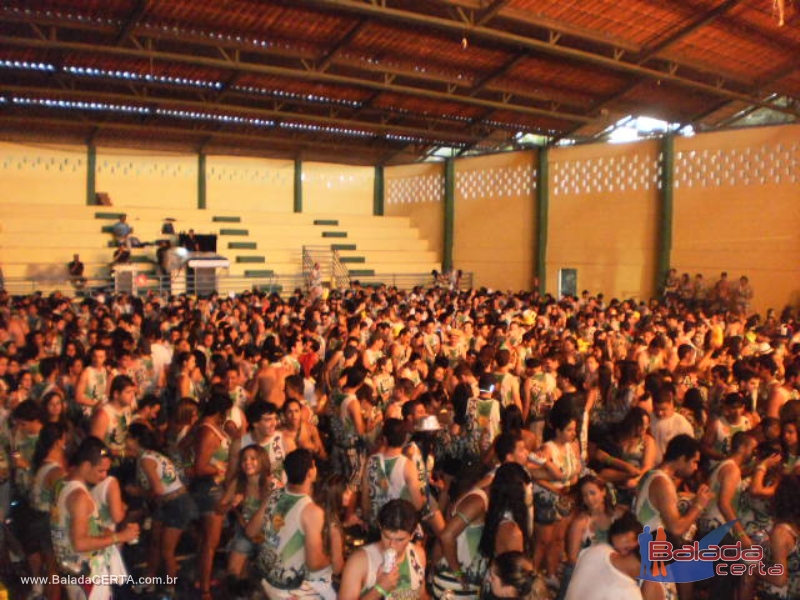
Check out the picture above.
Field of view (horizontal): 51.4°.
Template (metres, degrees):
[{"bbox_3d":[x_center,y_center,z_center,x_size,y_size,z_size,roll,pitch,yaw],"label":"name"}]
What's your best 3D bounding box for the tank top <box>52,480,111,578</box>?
[{"bbox_3d":[-2.067,1.483,5.400,0.290,0.630,0.400,-1,4,-22],"label":"tank top"}]

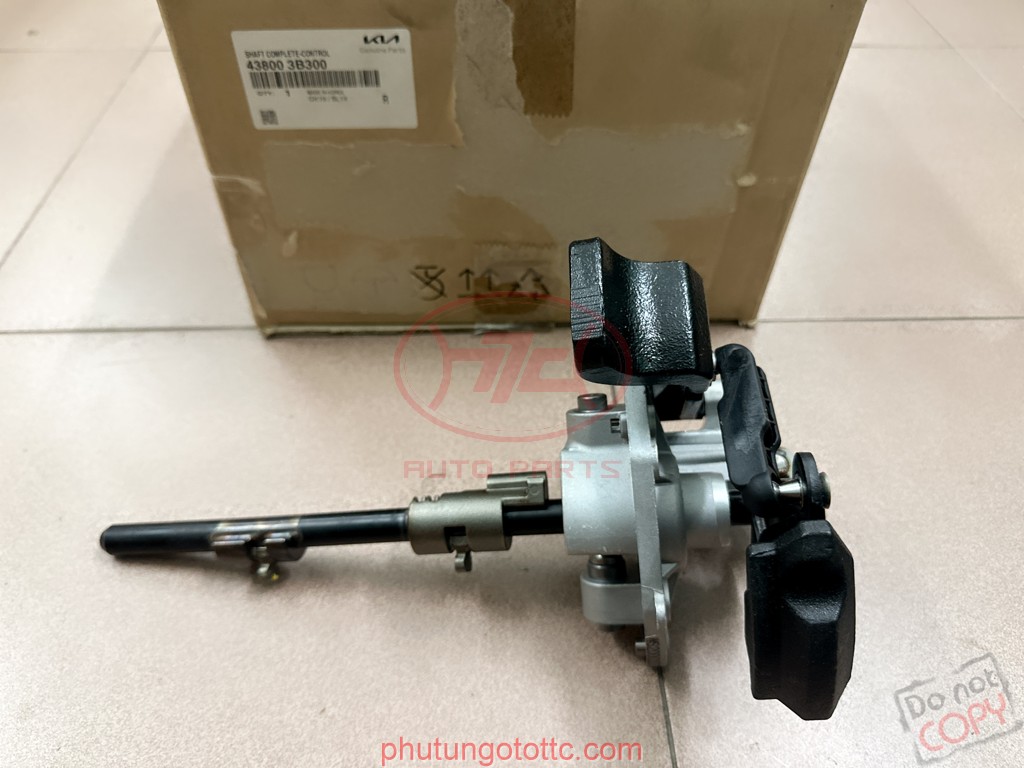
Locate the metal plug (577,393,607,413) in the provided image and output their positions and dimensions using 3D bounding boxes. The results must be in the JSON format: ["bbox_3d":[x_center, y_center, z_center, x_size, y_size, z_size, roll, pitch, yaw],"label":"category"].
[{"bbox_3d":[0.034,0.008,0.300,0.013,0.006,0.013,-5,10,13],"label":"metal plug"}]

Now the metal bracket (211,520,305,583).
[{"bbox_3d":[-0.110,0.073,0.317,0.044,0.023,0.025,-5,47,14],"label":"metal bracket"}]

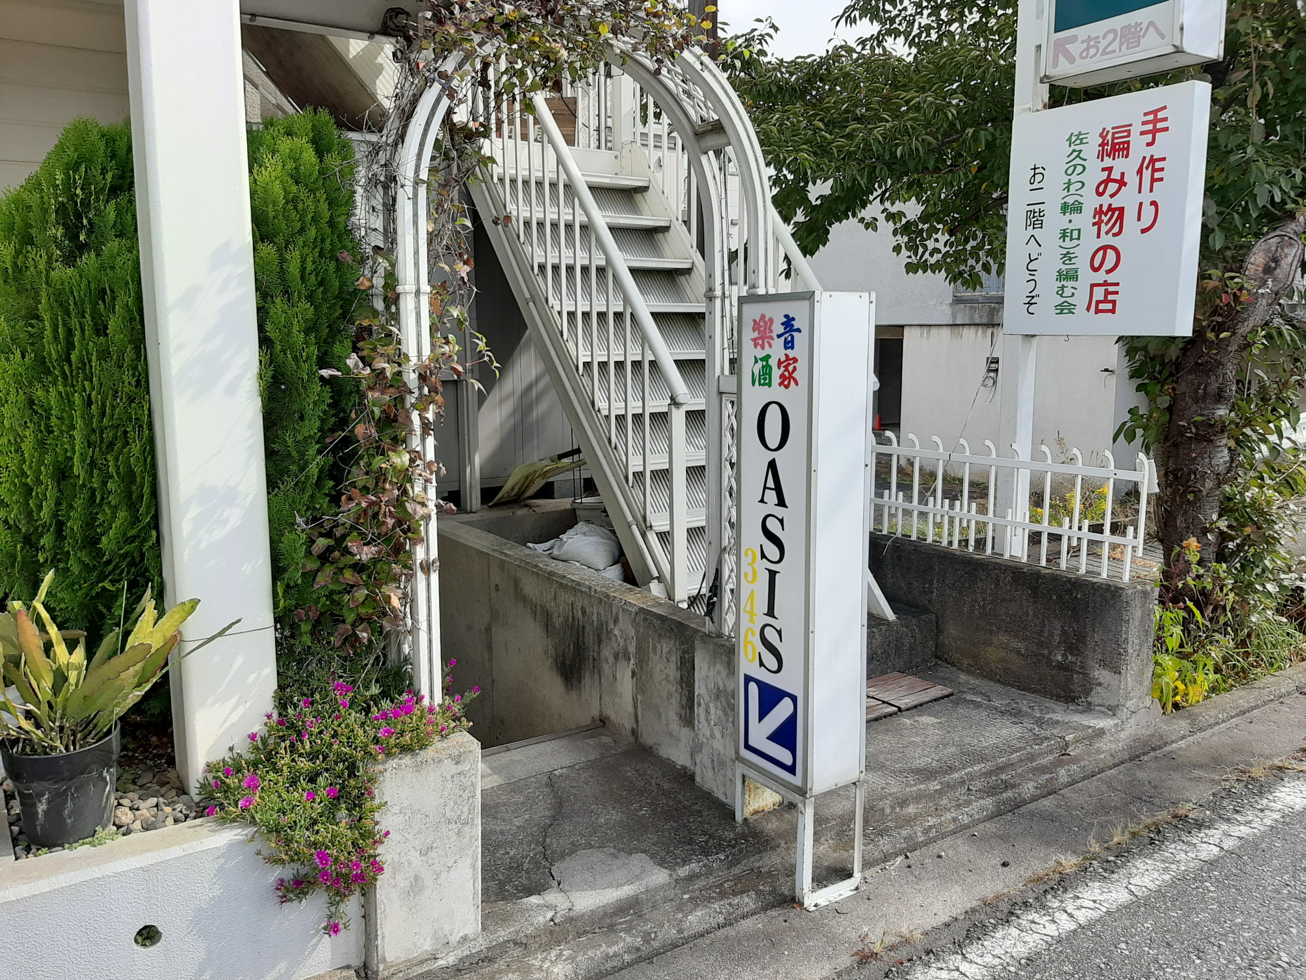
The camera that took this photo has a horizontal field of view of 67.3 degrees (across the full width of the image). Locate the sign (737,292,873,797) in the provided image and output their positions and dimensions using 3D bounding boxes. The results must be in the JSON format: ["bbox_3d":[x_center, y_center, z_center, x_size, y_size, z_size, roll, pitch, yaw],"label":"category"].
[{"bbox_3d":[0.396,0.134,2.607,0.205,1.280,0.292,-6,10,-33],"label":"sign"}]

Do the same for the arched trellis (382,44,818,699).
[{"bbox_3d":[-0.183,-0.352,2.639,1.037,1.741,0.333,-4,9,-25],"label":"arched trellis"}]

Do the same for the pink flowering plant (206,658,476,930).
[{"bbox_3d":[-0.752,0.690,2.303,0.640,0.461,0.512,-6,10,-33],"label":"pink flowering plant"}]

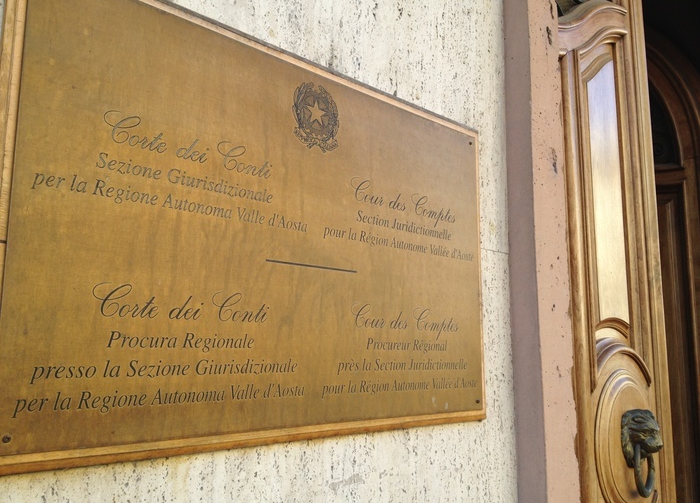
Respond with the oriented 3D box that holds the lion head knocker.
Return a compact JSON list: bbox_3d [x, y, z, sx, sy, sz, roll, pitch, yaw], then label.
[{"bbox_3d":[0.786,0.535,1.873,0.080,0.227,0.136,-8,-12,43],"label":"lion head knocker"}]

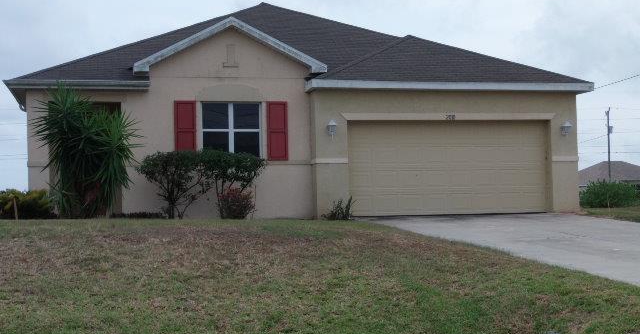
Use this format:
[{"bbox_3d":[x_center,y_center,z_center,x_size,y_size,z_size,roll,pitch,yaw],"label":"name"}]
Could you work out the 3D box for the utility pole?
[{"bbox_3d":[28.671,-0.916,89.796,0.700,10.000,0.500,-1,-2,-12],"label":"utility pole"}]

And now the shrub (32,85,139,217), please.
[{"bbox_3d":[-4.747,-0.309,18.340,2.000,2.660,1.900,-1,-2,-12],"label":"shrub"}]

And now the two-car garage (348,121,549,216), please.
[{"bbox_3d":[2.958,0.017,20.708,4.882,2.162,0.200,-1,-2,-12],"label":"two-car garage"}]

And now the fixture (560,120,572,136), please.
[{"bbox_3d":[5.756,-0.910,21.129,0.230,0.380,0.230,-1,-2,-12],"label":"fixture"}]

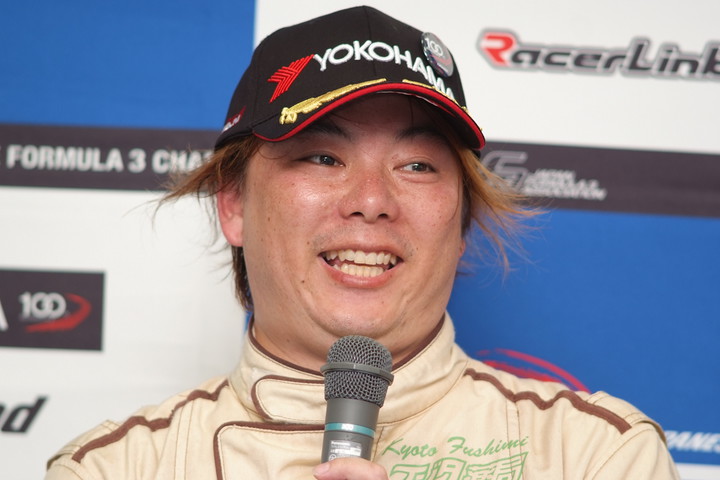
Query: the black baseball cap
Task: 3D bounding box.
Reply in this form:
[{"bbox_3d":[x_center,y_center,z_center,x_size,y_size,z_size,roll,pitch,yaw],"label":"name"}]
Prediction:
[{"bbox_3d":[0.003,-0.115,3.670,0.178,0.120,0.265,5,-13,-15],"label":"black baseball cap"}]

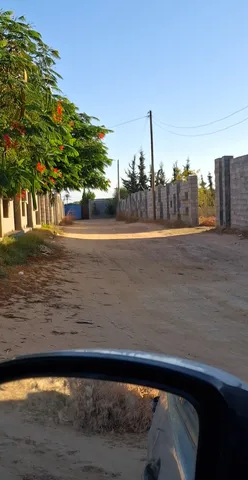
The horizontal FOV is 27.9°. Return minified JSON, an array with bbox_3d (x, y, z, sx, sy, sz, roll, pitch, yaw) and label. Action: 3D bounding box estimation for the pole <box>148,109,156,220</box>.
[{"bbox_3d":[2.042,-5.155,34.776,0.300,7.570,0.250,-3,3,-7],"label":"pole"}]

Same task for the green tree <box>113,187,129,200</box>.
[{"bbox_3d":[-0.454,-4.800,64.119,2.600,4.000,2.600,-2,3,-7],"label":"green tree"}]

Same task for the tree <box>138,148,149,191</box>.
[{"bbox_3d":[2.270,-6.617,58.242,2.000,8.160,2.000,-2,3,-7],"label":"tree"}]

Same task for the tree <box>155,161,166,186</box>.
[{"bbox_3d":[4.146,-5.369,54.179,2.000,6.040,2.000,-2,3,-7],"label":"tree"}]

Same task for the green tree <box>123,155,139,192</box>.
[{"bbox_3d":[1.195,-6.453,60.227,2.600,7.660,2.600,-2,3,-7],"label":"green tree"}]

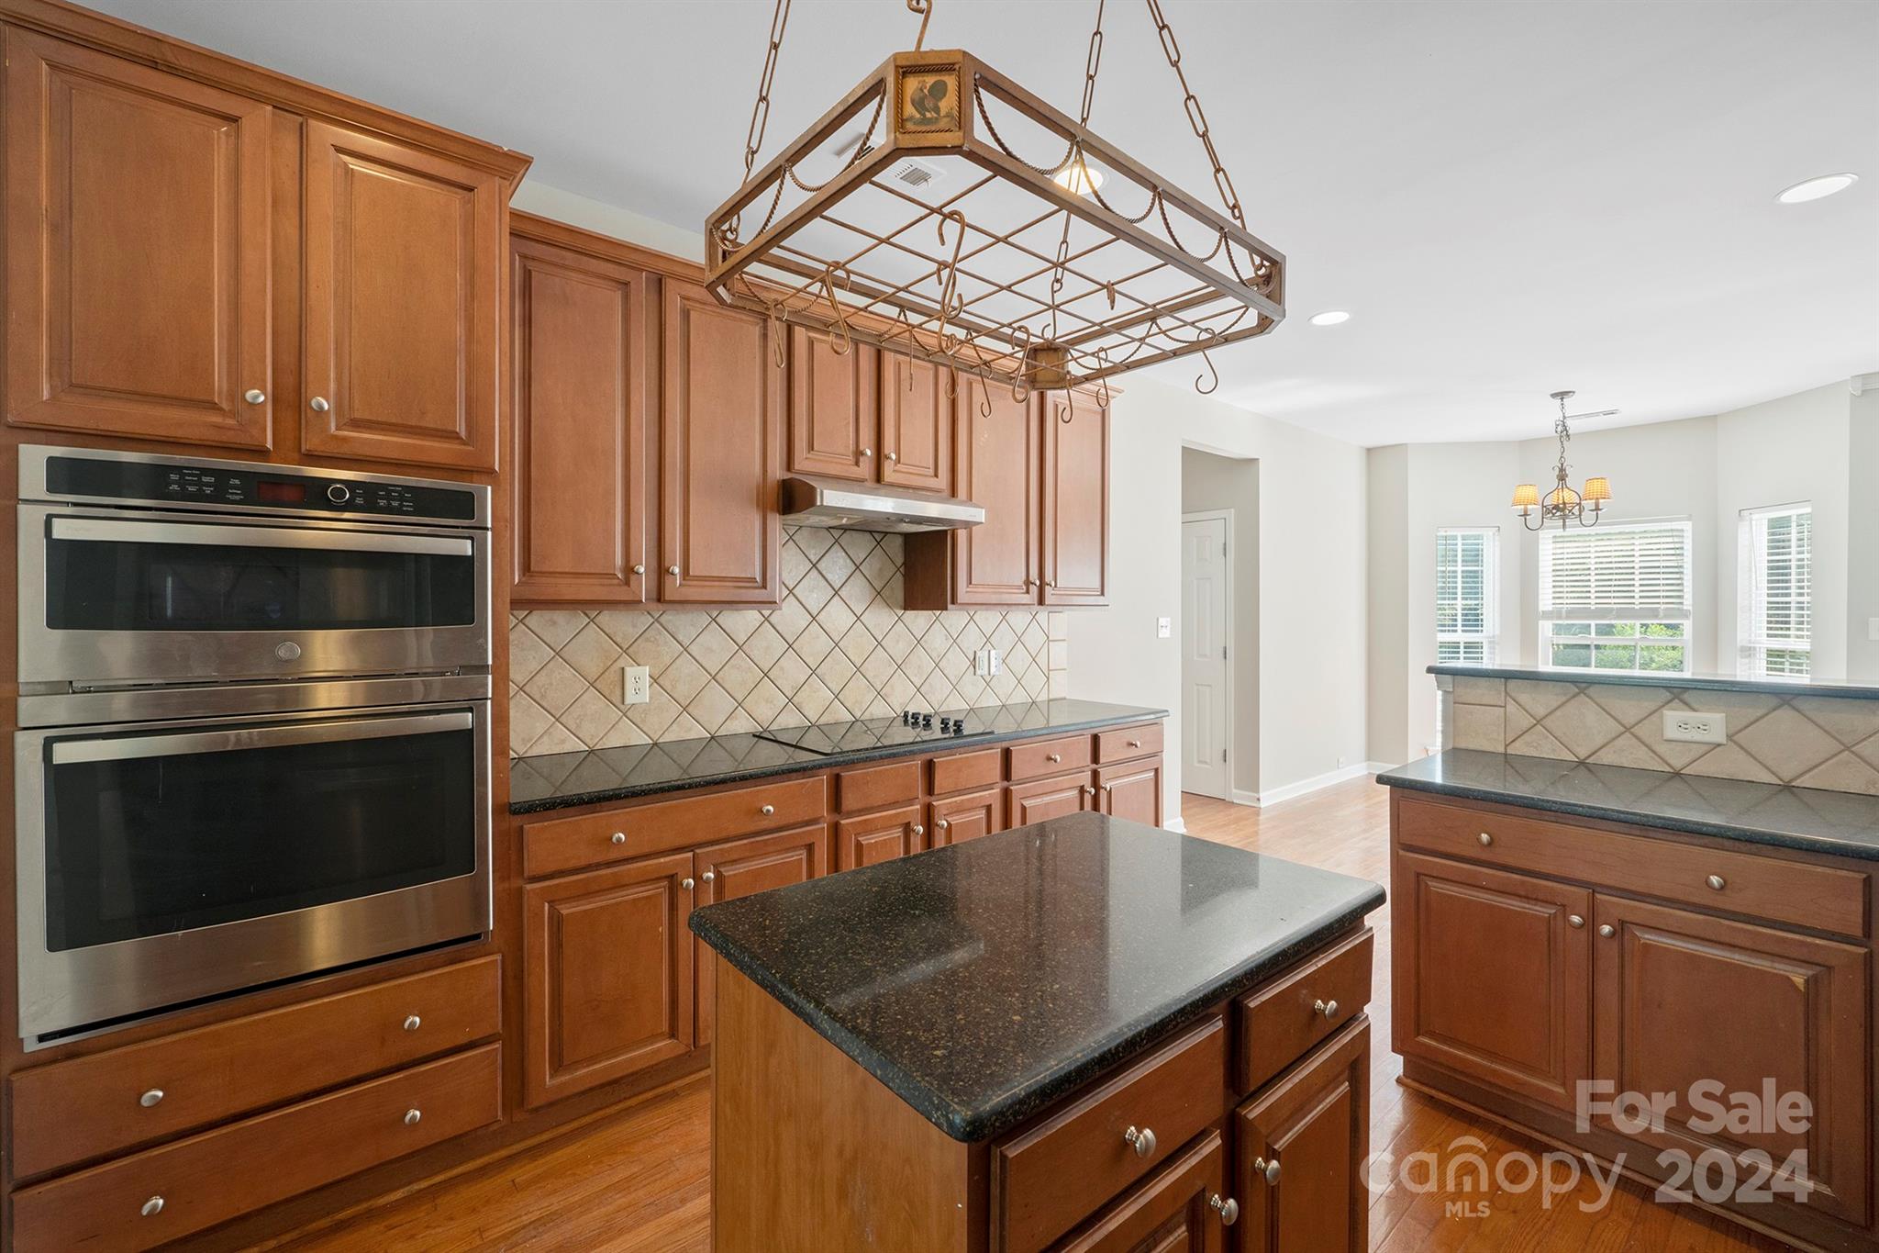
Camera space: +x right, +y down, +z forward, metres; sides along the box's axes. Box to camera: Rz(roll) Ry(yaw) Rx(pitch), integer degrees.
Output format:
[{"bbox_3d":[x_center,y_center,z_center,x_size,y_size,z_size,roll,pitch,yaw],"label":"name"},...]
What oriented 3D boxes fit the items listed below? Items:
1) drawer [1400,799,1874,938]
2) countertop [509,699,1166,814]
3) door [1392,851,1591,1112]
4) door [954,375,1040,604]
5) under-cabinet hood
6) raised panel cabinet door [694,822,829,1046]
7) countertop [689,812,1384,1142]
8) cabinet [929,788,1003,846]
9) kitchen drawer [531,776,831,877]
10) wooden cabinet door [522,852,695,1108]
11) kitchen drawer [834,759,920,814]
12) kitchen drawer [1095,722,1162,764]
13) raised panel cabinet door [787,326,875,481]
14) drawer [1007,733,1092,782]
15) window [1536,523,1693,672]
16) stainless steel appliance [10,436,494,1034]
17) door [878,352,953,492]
[{"bbox_3d":[1.699,0.550,1.995,0.350,0.130,0.850,-1,1,-41],"label":"drawer"},{"bbox_3d":[-0.188,0.435,3.087,2.795,0.036,0.650,-1,1,-39],"label":"countertop"},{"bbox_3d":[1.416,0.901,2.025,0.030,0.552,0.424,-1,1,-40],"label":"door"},{"bbox_3d":[0.262,-0.600,3.383,0.485,1.010,0.040,-1,1,-40],"label":"door"},{"bbox_3d":[-0.282,-0.468,3.085,0.768,0.135,0.535,-1,1,-39],"label":"under-cabinet hood"},{"bbox_3d":[-0.533,0.918,2.383,0.443,0.556,0.035,0,1,-41],"label":"raised panel cabinet door"},{"bbox_3d":[0.192,0.474,1.312,0.998,0.036,0.684,-1,1,-39],"label":"countertop"},{"bbox_3d":[0.105,0.905,2.889,0.335,0.560,0.040,-1,1,-40],"label":"cabinet"},{"bbox_3d":[-0.800,0.550,2.345,0.870,0.130,0.350,-1,1,-40],"label":"kitchen drawer"},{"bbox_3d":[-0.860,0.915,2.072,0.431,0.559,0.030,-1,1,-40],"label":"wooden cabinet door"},{"bbox_3d":[-0.331,0.549,2.855,0.336,0.132,0.420,-1,1,-39],"label":"kitchen drawer"},{"bbox_3d":[0.762,0.521,3.641,0.465,0.135,0.350,-1,1,-40],"label":"kitchen drawer"},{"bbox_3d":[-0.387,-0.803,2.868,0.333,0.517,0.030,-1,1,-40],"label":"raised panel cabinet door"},{"bbox_3d":[0.335,0.542,3.399,0.484,0.138,0.420,-1,1,-39],"label":"drawer"},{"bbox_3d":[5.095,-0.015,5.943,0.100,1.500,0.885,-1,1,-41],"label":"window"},{"bbox_3d":[-1.528,0.214,1.843,0.755,1.100,0.580,-1,1,-40],"label":"stainless steel appliance"},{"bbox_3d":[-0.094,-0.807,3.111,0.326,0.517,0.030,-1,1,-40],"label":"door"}]

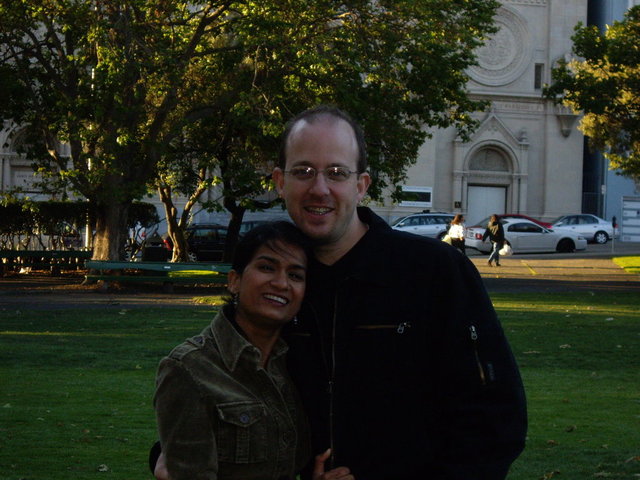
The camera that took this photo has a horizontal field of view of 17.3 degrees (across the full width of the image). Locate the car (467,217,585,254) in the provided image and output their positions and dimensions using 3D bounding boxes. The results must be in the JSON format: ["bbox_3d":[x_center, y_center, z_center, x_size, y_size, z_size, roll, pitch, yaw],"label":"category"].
[{"bbox_3d":[8.218,-0.147,84.000,4.650,1.380,1.840,0,2,-13],"label":"car"}]

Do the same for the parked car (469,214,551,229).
[{"bbox_3d":[8.196,-0.435,94.500,4.500,1.380,1.750,0,2,-13],"label":"parked car"}]

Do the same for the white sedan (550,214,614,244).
[{"bbox_3d":[11.628,-0.472,98.500,4.600,1.420,1.750,0,2,-13],"label":"white sedan"}]

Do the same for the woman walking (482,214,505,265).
[{"bbox_3d":[5.596,0.017,68.000,0.650,1.660,0.500,2,1,-8],"label":"woman walking"}]

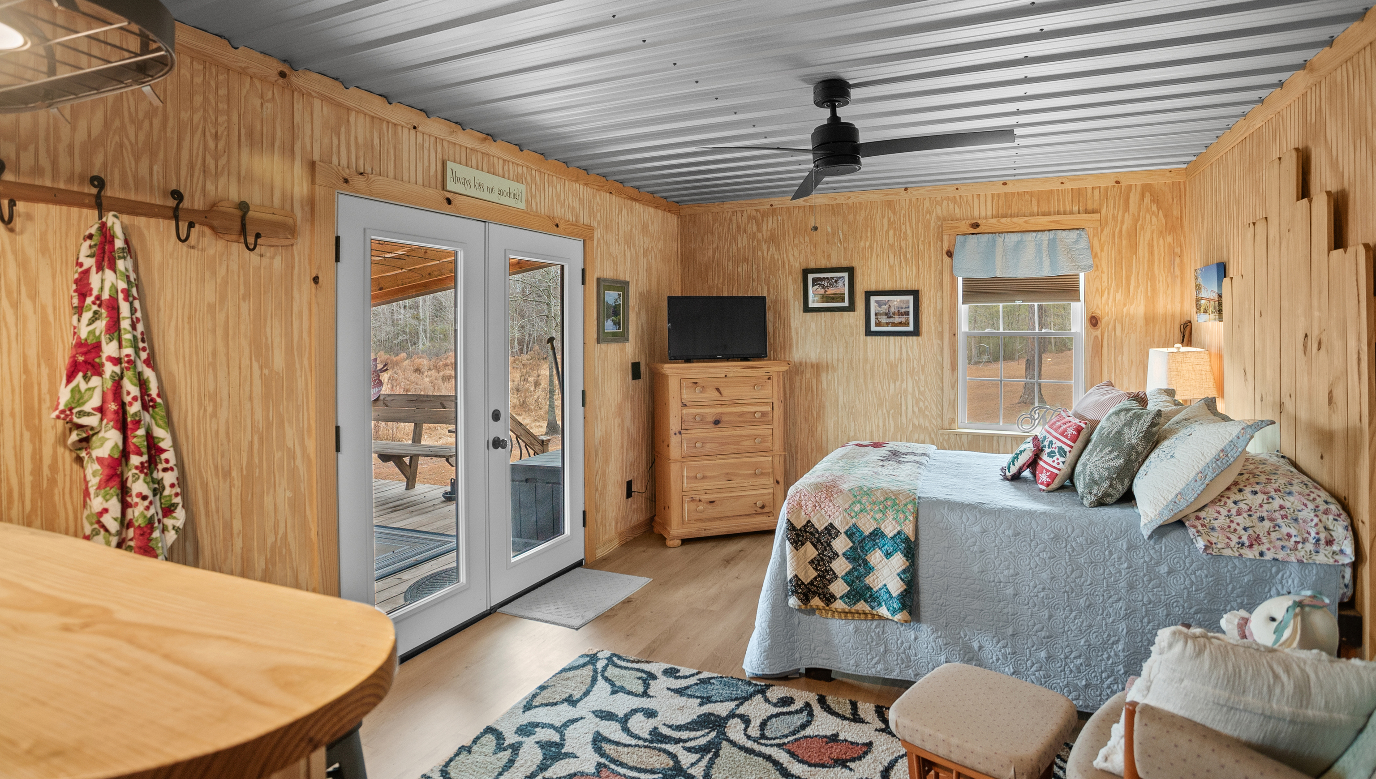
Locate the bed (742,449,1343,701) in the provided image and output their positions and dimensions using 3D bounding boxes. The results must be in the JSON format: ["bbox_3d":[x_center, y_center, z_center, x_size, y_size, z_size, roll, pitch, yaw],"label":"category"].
[{"bbox_3d":[1.502,0.788,3.466,1.960,0.780,1.560,2,6,24],"label":"bed"}]

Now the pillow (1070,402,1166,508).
[{"bbox_3d":[1.813,0.259,3.094,0.160,0.450,0.430,31,11,9],"label":"pillow"}]

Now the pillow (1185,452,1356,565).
[{"bbox_3d":[2.030,0.397,2.690,0.470,0.250,0.670,2,4,24],"label":"pillow"}]

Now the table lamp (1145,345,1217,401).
[{"bbox_3d":[2.630,0.078,3.900,0.265,0.650,0.265,1,4,9],"label":"table lamp"}]

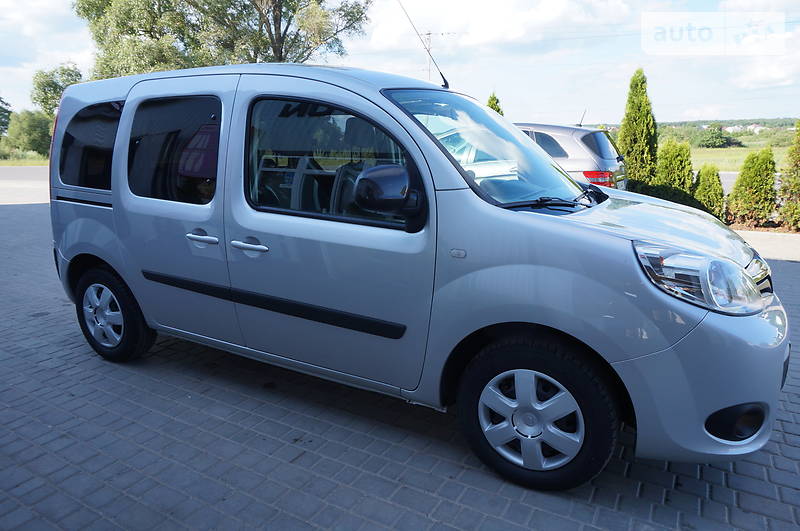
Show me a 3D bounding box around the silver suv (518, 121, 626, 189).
[{"bbox_3d":[1.276,-1.554,9.041,4.700,1.660,1.860,7,15,28],"label":"silver suv"}]

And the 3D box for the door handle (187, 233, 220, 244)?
[{"bbox_3d":[-1.001,-0.137,2.700,0.215,0.040,0.055,7,13,28],"label":"door handle"}]

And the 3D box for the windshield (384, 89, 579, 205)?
[{"bbox_3d":[0.532,-0.615,2.808,0.840,0.170,1.390,48,28,12],"label":"windshield"}]

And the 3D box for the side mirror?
[{"bbox_3d":[-0.030,-0.279,2.079,0.180,0.215,0.240,7,13,28],"label":"side mirror"}]

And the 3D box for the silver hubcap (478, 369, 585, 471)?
[{"bbox_3d":[0.525,0.586,2.102,0.410,0.410,0.130,7,15,28],"label":"silver hubcap"}]

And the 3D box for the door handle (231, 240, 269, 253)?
[{"bbox_3d":[-0.721,-0.094,2.555,0.224,0.040,0.055,7,13,28],"label":"door handle"}]

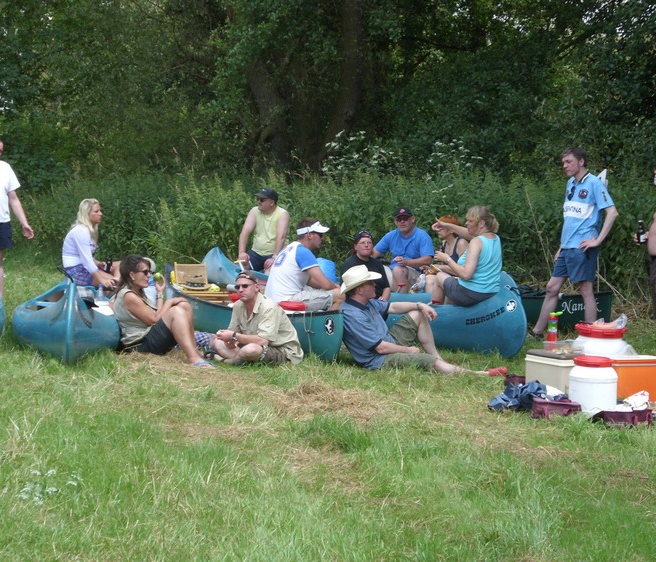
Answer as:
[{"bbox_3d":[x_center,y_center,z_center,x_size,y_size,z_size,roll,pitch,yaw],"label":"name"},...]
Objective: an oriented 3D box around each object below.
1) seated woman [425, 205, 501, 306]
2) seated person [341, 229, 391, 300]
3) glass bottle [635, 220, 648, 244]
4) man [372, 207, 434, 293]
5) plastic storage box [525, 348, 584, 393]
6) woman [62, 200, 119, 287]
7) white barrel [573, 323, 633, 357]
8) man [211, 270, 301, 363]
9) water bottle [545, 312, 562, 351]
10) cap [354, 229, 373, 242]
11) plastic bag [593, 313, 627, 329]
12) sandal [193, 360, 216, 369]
[{"bbox_3d":[1.185,-0.021,18.300,0.740,1.220,0.520,2,5,19],"label":"seated woman"},{"bbox_3d":[0.335,0.031,18.700,0.530,0.960,0.750,-2,6,-23],"label":"seated person"},{"bbox_3d":[2.402,-0.371,16.200,0.067,0.205,0.067,-6,16,1],"label":"glass bottle"},{"bbox_3d":[0.682,-0.123,19.300,0.620,1.150,0.800,1,6,7],"label":"man"},{"bbox_3d":[1.661,0.697,15.400,0.260,0.340,0.430,-4,7,-36],"label":"plastic storage box"},{"bbox_3d":[-2.263,-0.159,20.400,0.680,1.180,0.500,1,5,6],"label":"woman"},{"bbox_3d":[2.017,0.586,15.650,0.430,0.530,0.430,0,5,0],"label":"white barrel"},{"bbox_3d":[-0.573,0.298,17.500,0.640,0.790,0.700,4,6,38],"label":"man"},{"bbox_3d":[1.632,0.363,15.400,0.100,0.275,0.080,0,5,0],"label":"water bottle"},{"bbox_3d":[0.321,-0.412,19.200,0.180,0.140,0.250,-1,5,-14],"label":"cap"},{"bbox_3d":[2.076,0.294,15.600,0.250,0.120,0.170,-1,6,-11],"label":"plastic bag"},{"bbox_3d":[-1.008,0.681,17.250,0.250,0.075,0.095,4,7,33],"label":"sandal"}]

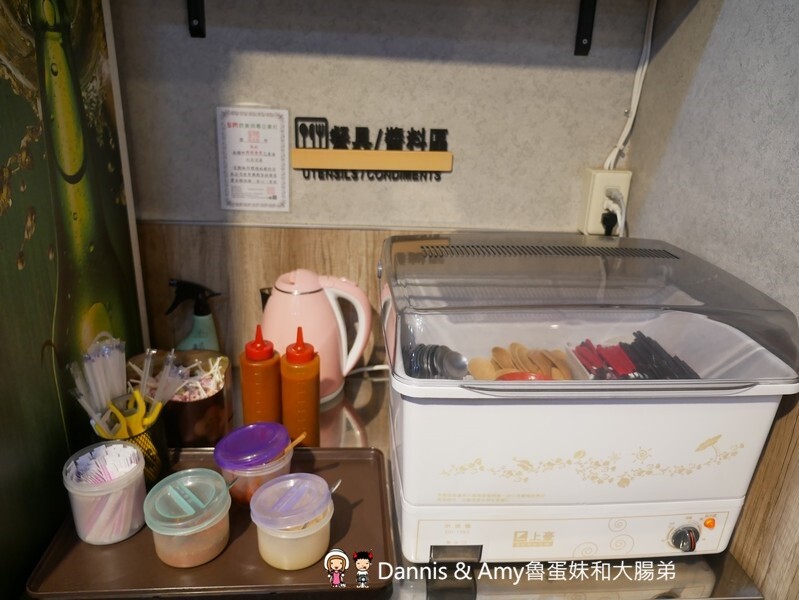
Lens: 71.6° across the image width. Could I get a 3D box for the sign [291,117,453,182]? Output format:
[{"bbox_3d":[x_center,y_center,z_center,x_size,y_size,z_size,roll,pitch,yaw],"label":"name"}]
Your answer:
[{"bbox_3d":[-0.049,-0.275,1.028,0.300,0.112,0.022,1,22,-3],"label":"sign"}]

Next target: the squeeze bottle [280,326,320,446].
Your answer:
[{"bbox_3d":[-0.165,0.145,0.934,0.069,0.218,0.069,1,22,-3],"label":"squeeze bottle"}]

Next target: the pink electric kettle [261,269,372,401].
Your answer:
[{"bbox_3d":[-0.159,0.066,1.073,0.213,0.262,0.158,1,22,-3],"label":"pink electric kettle"}]

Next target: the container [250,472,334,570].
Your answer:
[{"bbox_3d":[-0.141,0.296,0.739,0.106,0.071,0.106,1,22,-3],"label":"container"}]

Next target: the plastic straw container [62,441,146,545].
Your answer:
[{"bbox_3d":[-0.393,0.262,0.750,0.092,0.105,0.092,1,22,-3],"label":"plastic straw container"}]

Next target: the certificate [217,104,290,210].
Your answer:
[{"bbox_3d":[-0.271,-0.259,1.034,0.129,0.185,0.008,1,22,-3],"label":"certificate"}]

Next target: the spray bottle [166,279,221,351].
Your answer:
[{"bbox_3d":[-0.397,0.068,1.085,0.097,0.229,0.085,1,22,-3],"label":"spray bottle"}]

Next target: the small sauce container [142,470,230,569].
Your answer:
[{"bbox_3d":[-0.276,0.289,0.735,0.106,0.076,0.106,1,22,-3],"label":"small sauce container"}]

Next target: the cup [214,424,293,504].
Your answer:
[{"bbox_3d":[-0.219,0.251,0.846,0.110,0.074,0.110,1,22,-3],"label":"cup"}]

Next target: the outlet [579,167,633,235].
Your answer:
[{"bbox_3d":[0.395,-0.188,1.070,0.072,0.121,0.042,1,22,-3],"label":"outlet"}]

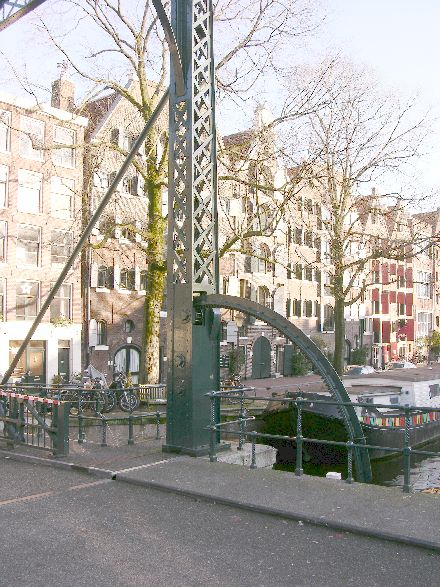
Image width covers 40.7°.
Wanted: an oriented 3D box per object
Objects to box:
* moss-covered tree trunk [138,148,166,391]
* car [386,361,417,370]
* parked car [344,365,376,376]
[{"bbox_3d":[-2.473,-0.683,22.409,0.800,9.970,0.750,0,-5,0],"label":"moss-covered tree trunk"},{"bbox_3d":[10.249,4.612,33.440,1.740,1.480,4.200,0,-5,-6],"label":"car"},{"bbox_3d":[6.988,4.307,29.440,1.720,1.470,4.100,0,-5,-6],"label":"parked car"}]

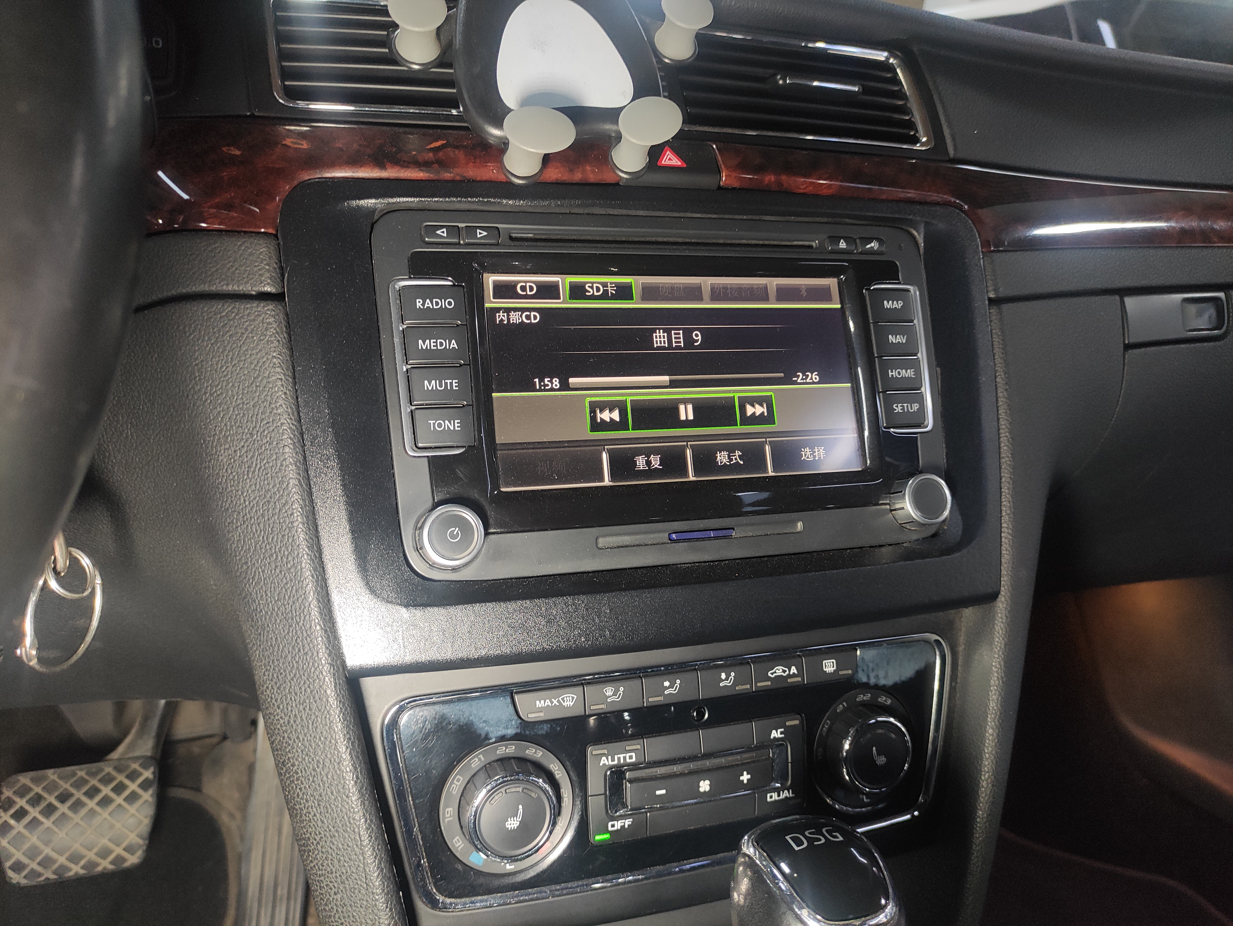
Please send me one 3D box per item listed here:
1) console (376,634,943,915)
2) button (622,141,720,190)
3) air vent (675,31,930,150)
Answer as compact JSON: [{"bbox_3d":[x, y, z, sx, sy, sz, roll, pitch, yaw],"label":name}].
[{"bbox_3d":[0.029,0.108,0.324,0.219,0.075,0.025,-3,3,-18],"label":"console"},{"bbox_3d":[0.019,-0.114,0.350,0.041,0.021,0.012,-3,-23,-17],"label":"button"},{"bbox_3d":[0.076,-0.156,0.387,0.117,0.051,0.025,-3,-19,-20],"label":"air vent"}]

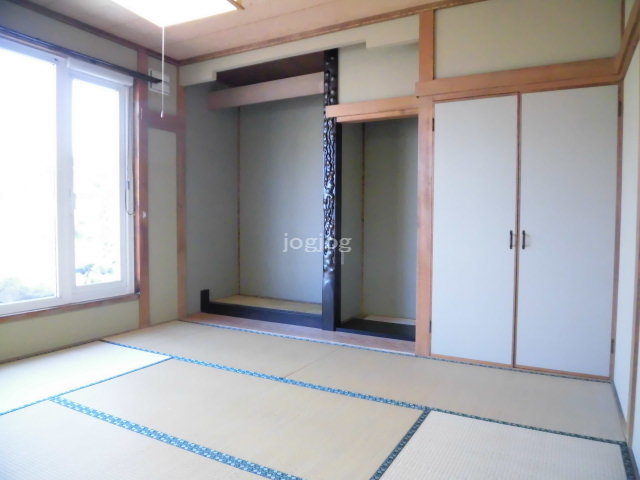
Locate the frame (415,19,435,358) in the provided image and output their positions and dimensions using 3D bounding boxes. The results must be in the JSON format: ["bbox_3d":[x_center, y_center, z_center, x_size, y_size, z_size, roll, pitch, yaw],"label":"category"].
[{"bbox_3d":[0.768,-0.390,3.186,0.101,2.448,0.100,1,2,28],"label":"frame"}]

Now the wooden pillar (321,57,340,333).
[{"bbox_3d":[0.118,-0.426,4.005,0.135,2.480,0.120,1,2,28],"label":"wooden pillar"}]

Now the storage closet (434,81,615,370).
[{"bbox_3d":[1.373,-0.058,3.069,1.081,1.767,0.420,1,2,28],"label":"storage closet"}]

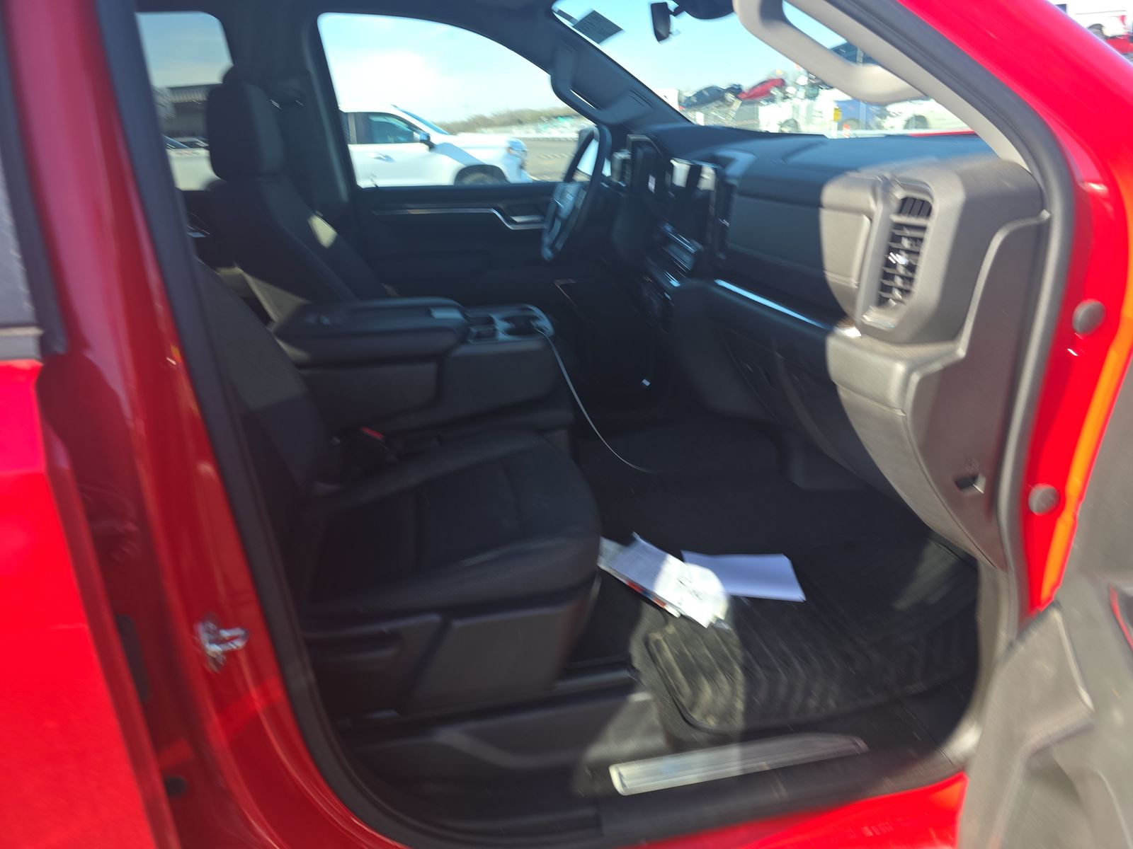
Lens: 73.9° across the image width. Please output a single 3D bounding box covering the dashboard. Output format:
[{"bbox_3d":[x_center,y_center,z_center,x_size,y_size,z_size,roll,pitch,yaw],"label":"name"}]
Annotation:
[{"bbox_3d":[0.466,-0.341,1.876,0.540,0.710,1.530,-4,22,-11],"label":"dashboard"}]

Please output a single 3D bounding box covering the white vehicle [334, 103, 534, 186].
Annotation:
[{"bbox_3d":[-3.486,-4.315,12.674,5.800,1.930,2.030,-4,22,-11],"label":"white vehicle"}]

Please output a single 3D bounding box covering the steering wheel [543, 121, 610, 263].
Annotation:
[{"bbox_3d":[0.031,-0.641,2.107,0.100,0.385,0.385,19,16,-18],"label":"steering wheel"}]

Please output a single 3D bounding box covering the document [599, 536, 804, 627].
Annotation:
[{"bbox_3d":[0.313,0.355,1.812,0.464,0.040,0.374,1,22,3],"label":"document"}]

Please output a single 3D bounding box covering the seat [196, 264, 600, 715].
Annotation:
[{"bbox_3d":[-0.404,-0.052,1.361,0.880,1.040,0.570,-4,22,-11],"label":"seat"}]

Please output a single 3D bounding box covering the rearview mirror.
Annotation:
[{"bbox_3d":[0.207,-0.862,1.614,0.045,0.068,0.250,4,21,5],"label":"rearview mirror"}]

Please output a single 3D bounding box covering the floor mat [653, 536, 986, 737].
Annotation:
[{"bbox_3d":[0.497,0.397,1.680,0.690,0.110,0.570,-4,22,-11],"label":"floor mat"}]

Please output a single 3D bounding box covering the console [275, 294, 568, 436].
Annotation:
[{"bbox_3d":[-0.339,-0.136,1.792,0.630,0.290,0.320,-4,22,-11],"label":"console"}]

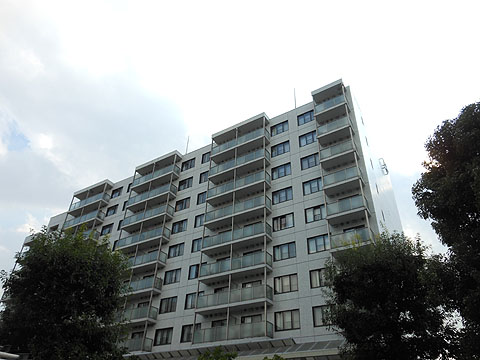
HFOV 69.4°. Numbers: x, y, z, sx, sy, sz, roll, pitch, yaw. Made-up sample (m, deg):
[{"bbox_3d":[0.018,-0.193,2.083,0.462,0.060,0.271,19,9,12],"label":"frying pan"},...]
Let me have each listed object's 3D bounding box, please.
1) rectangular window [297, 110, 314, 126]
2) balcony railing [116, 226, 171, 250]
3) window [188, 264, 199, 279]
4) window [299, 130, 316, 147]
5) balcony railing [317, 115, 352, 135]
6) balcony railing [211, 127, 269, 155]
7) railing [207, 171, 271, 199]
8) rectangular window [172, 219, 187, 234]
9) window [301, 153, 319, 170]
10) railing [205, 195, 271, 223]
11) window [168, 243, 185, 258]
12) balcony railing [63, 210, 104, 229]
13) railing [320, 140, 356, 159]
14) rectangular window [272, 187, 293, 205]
[{"bbox_3d":[7.091,-6.508,36.647,2.083,1.388,0.147,-19,-39,28],"label":"rectangular window"},{"bbox_3d":[-11.508,7.094,41.114,7.418,1.100,1.279,-19,-40,28],"label":"balcony railing"},{"bbox_3d":[-4.251,9.111,34.838,2.208,1.413,0.120,-19,-40,28],"label":"window"},{"bbox_3d":[7.005,-4.264,35.172,2.168,1.399,0.150,-19,-40,28],"label":"window"},{"bbox_3d":[8.925,-4.691,32.686,3.107,1.091,1.201,-19,-40,28],"label":"balcony railing"},{"bbox_3d":[-0.049,-3.909,39.385,7.143,1.091,1.201,-19,-40,28],"label":"balcony railing"},{"bbox_3d":[-0.211,0.860,36.275,7.152,1.225,1.263,-19,-39,28],"label":"railing"},{"bbox_3d":[-6.882,5.232,39.297,2.191,1.422,0.129,-19,-40,28],"label":"rectangular window"},{"bbox_3d":[6.964,-1.808,33.757,2.150,1.413,0.120,-19,-40,28],"label":"window"},{"bbox_3d":[-0.304,3.224,34.686,7.152,1.225,1.263,-19,-39,28],"label":"railing"},{"bbox_3d":[-6.844,7.605,37.238,2.163,1.379,0.150,-19,-40,27],"label":"window"},{"bbox_3d":[-22.848,6.188,50.642,7.793,1.225,1.263,-19,-39,28],"label":"balcony railing"},{"bbox_3d":[8.977,-2.337,31.491,3.095,1.100,1.279,-19,-40,28],"label":"railing"},{"bbox_3d":[4.013,1.455,33.206,2.128,1.422,0.129,-19,-40,28],"label":"rectangular window"}]

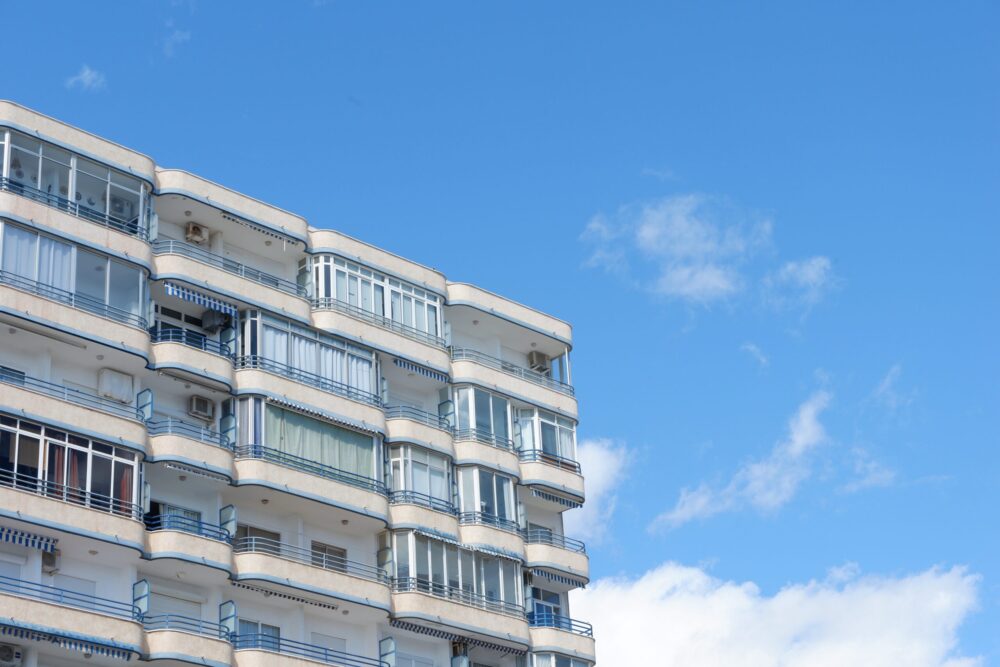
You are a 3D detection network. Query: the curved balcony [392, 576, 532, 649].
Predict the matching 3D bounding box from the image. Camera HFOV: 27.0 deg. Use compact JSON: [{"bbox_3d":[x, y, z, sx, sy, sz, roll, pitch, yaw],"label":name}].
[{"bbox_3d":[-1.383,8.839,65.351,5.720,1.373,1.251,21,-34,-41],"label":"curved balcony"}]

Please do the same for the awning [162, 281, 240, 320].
[{"bbox_3d":[-8.837,-1.001,61.793,2.716,0.410,0.308,21,-34,-41],"label":"awning"}]

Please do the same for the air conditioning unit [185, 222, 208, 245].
[{"bbox_3d":[-9.403,-3.046,64.668,0.710,0.520,0.300,21,-34,-41],"label":"air conditioning unit"}]

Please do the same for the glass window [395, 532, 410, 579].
[{"bbox_3d":[-3.013,7.103,65.002,0.428,1.822,0.080,0,-26,-7],"label":"glass window"}]

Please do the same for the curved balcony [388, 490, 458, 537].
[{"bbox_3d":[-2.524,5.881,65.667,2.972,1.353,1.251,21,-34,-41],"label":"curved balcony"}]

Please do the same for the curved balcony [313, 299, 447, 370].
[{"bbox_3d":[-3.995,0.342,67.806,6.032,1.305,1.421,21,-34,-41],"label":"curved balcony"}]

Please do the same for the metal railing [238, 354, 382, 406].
[{"bbox_3d":[-5.764,1.571,63.870,5.489,0.417,0.508,21,-34,-41],"label":"metal railing"}]

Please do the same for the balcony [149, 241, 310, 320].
[{"bbox_3d":[-8.191,-1.236,63.335,5.921,1.301,1.423,21,-34,-41],"label":"balcony"}]

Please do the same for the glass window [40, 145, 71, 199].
[{"bbox_3d":[-12.643,-4.486,59.219,0.986,1.677,0.081,21,-34,-41],"label":"glass window"}]

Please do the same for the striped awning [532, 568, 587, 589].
[{"bbox_3d":[1.947,8.184,69.053,2.389,0.234,0.305,21,-34,-41],"label":"striped awning"}]

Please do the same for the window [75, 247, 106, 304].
[{"bbox_3d":[-11.704,-1.550,59.652,1.106,1.761,0.080,21,-34,-40],"label":"window"}]

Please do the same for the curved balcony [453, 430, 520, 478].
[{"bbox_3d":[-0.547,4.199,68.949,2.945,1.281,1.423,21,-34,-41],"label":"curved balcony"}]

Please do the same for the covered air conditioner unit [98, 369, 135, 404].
[{"bbox_3d":[-10.920,1.533,59.074,1.040,0.898,0.271,21,-35,-40],"label":"covered air conditioner unit"}]

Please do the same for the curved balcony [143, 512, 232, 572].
[{"bbox_3d":[-8.997,6.199,59.461,3.105,1.215,1.500,21,-34,-40],"label":"curved balcony"}]

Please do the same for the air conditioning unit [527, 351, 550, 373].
[{"bbox_3d":[1.432,1.058,73.747,0.769,0.564,0.307,21,-34,-41],"label":"air conditioning unit"}]

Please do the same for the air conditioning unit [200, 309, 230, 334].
[{"bbox_3d":[-8.619,-0.363,63.134,0.564,0.554,0.492,21,-34,-41],"label":"air conditioning unit"}]

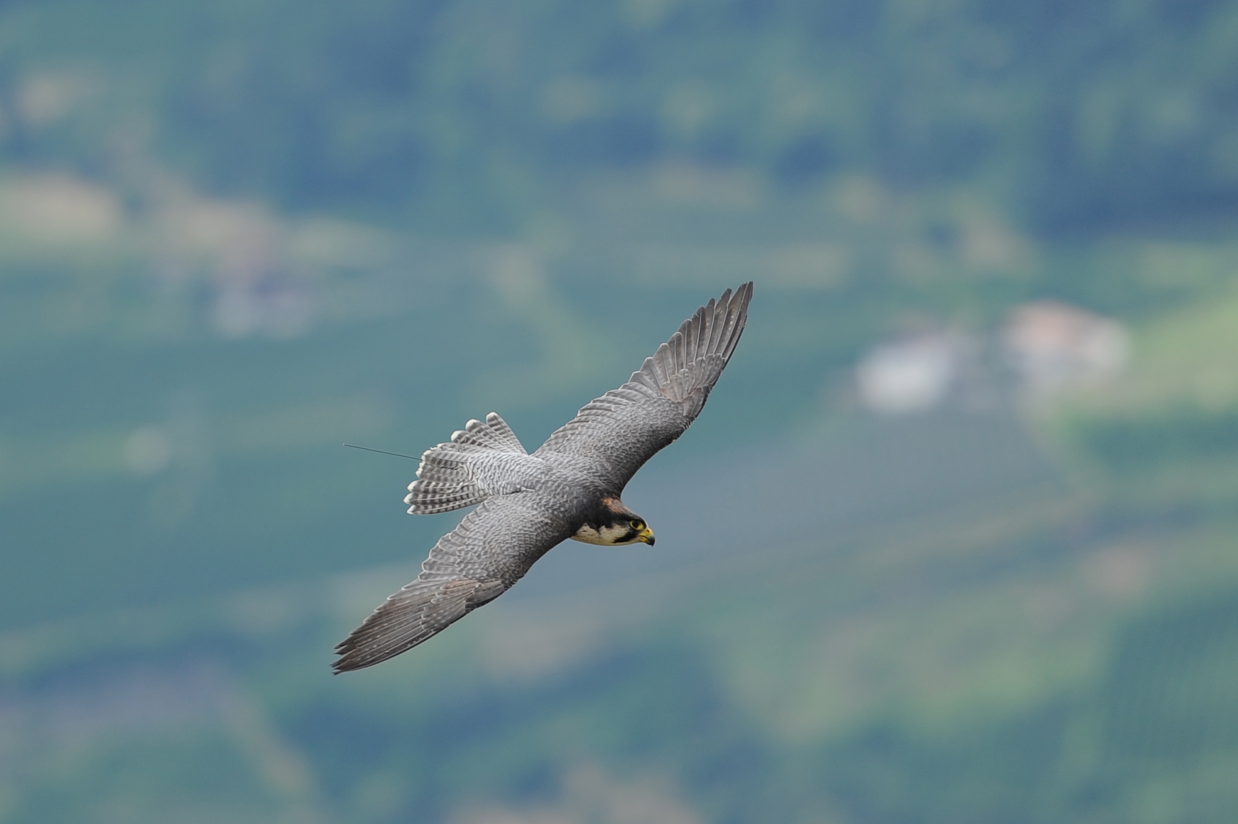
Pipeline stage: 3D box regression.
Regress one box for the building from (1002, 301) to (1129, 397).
[{"bbox_3d":[58.511,-8.302,900.000,14.000,8.500,11.000,-5,18,-17],"label":"building"}]

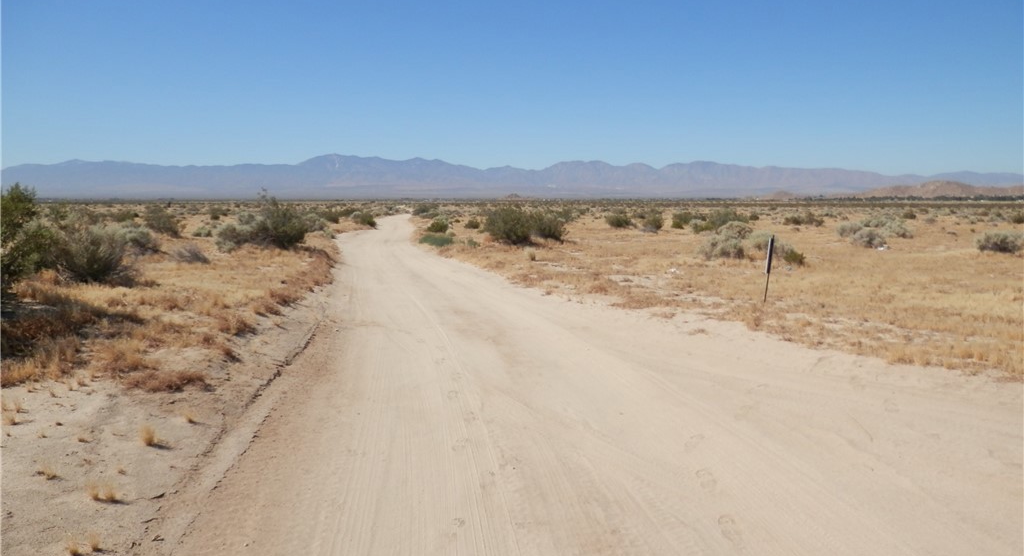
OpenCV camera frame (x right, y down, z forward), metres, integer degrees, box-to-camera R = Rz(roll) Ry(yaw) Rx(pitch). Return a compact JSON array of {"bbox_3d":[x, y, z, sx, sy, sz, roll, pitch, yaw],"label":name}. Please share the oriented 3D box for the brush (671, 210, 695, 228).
[{"bbox_3d":[9.406,-3.171,40.508,1.282,0.940,1.180,1,6,13],"label":"brush"}]

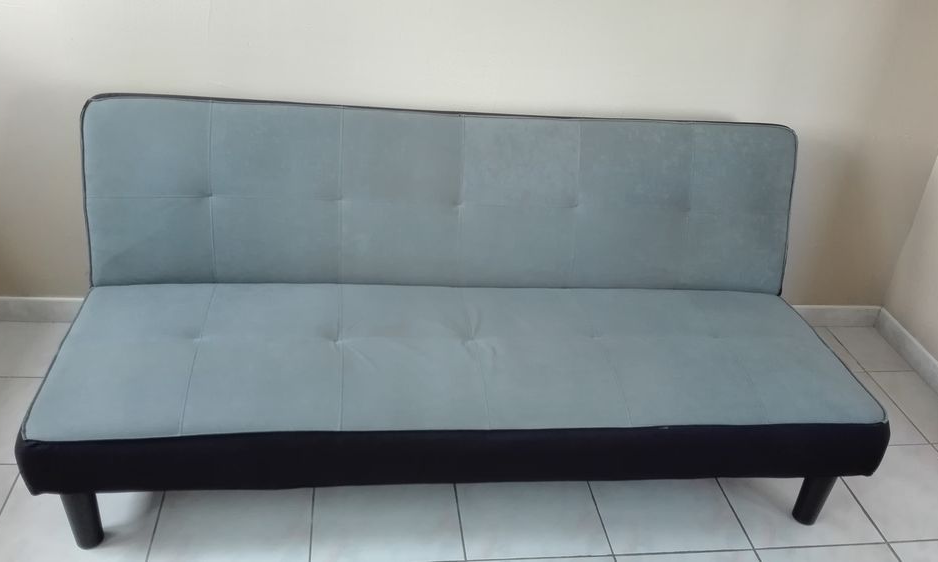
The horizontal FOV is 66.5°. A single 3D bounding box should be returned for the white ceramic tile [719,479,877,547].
[{"bbox_3d":[0.805,0.538,1.802,0.335,0.010,0.312,1,33,-8],"label":"white ceramic tile"}]

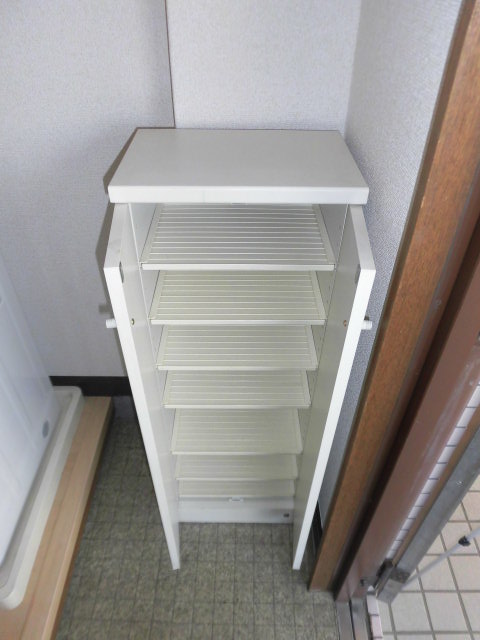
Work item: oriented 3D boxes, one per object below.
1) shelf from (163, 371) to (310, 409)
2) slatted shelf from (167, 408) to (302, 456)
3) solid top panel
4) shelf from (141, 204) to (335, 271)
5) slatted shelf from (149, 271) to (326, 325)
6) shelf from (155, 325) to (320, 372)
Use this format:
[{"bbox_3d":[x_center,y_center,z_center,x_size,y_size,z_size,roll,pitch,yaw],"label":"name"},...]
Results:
[{"bbox_3d":[-0.006,0.132,1.124,0.343,0.013,0.223,0,41,-1],"label":"shelf"},{"bbox_3d":[-0.008,0.280,1.251,0.343,0.013,0.223,0,41,-1],"label":"slatted shelf"},{"bbox_3d":[-0.002,-0.272,0.767,0.390,0.026,0.257,0,41,-1],"label":"solid top panel"},{"bbox_3d":[-0.003,-0.166,0.866,0.343,0.013,0.223,0,41,-1],"label":"shelf"},{"bbox_3d":[-0.004,-0.068,0.951,0.343,0.013,0.223,0,41,-1],"label":"slatted shelf"},{"bbox_3d":[-0.005,0.031,1.036,0.343,0.013,0.223,0,41,-1],"label":"shelf"}]

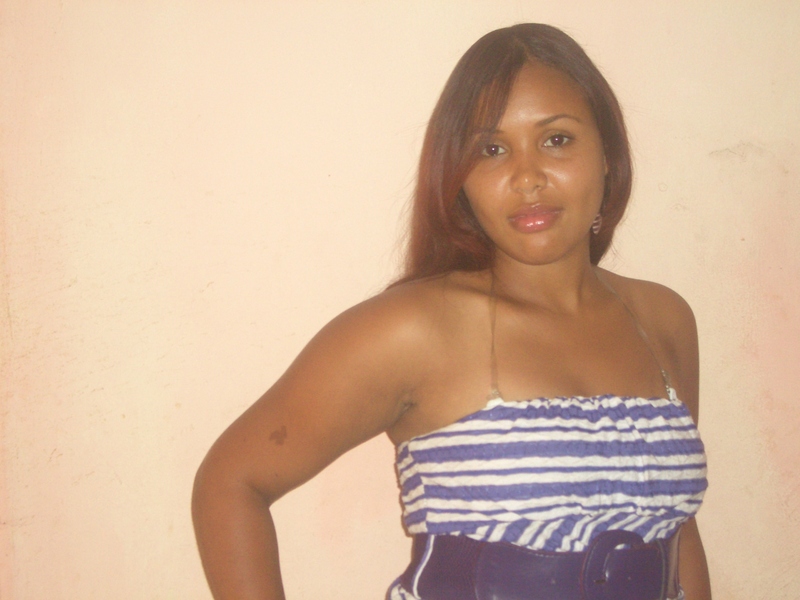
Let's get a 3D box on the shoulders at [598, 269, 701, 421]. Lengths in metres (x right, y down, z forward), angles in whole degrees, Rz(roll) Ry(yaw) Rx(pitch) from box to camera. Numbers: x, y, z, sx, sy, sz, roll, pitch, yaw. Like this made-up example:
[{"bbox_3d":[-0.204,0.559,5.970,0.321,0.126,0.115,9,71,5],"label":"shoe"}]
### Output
[{"bbox_3d":[0.258,0.045,1.490,0.115,0.155,0.125,-1,3,-25],"label":"shoulders"}]

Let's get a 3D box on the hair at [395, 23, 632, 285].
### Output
[{"bbox_3d":[0.117,-0.145,1.460,0.230,0.275,0.225,-3,2,8],"label":"hair"}]

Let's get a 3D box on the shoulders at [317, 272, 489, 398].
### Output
[{"bbox_3d":[0.003,0.031,1.380,0.160,0.130,0.130,-1,3,-24],"label":"shoulders"}]

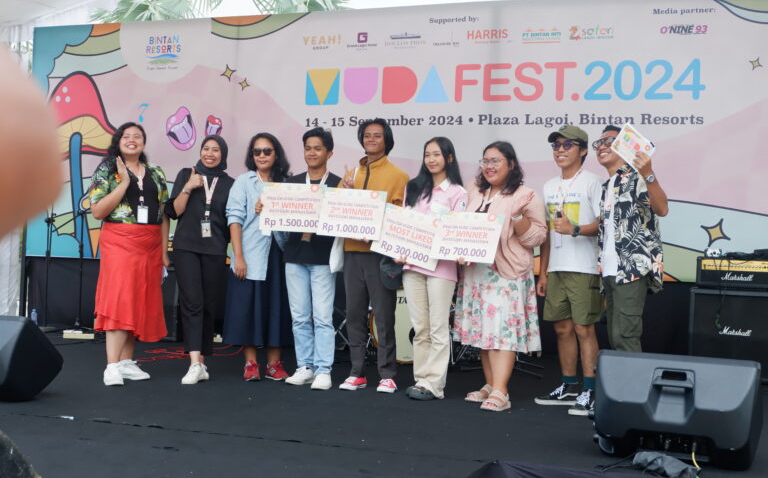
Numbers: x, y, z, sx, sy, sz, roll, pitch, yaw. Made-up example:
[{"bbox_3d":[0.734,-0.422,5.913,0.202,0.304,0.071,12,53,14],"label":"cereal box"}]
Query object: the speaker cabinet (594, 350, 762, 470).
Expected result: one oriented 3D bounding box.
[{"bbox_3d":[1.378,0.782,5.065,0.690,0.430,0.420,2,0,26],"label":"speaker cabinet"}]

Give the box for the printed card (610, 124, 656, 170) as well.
[{"bbox_3d":[1.425,-0.522,6.220,0.225,0.172,0.008,43,16,24],"label":"printed card"}]

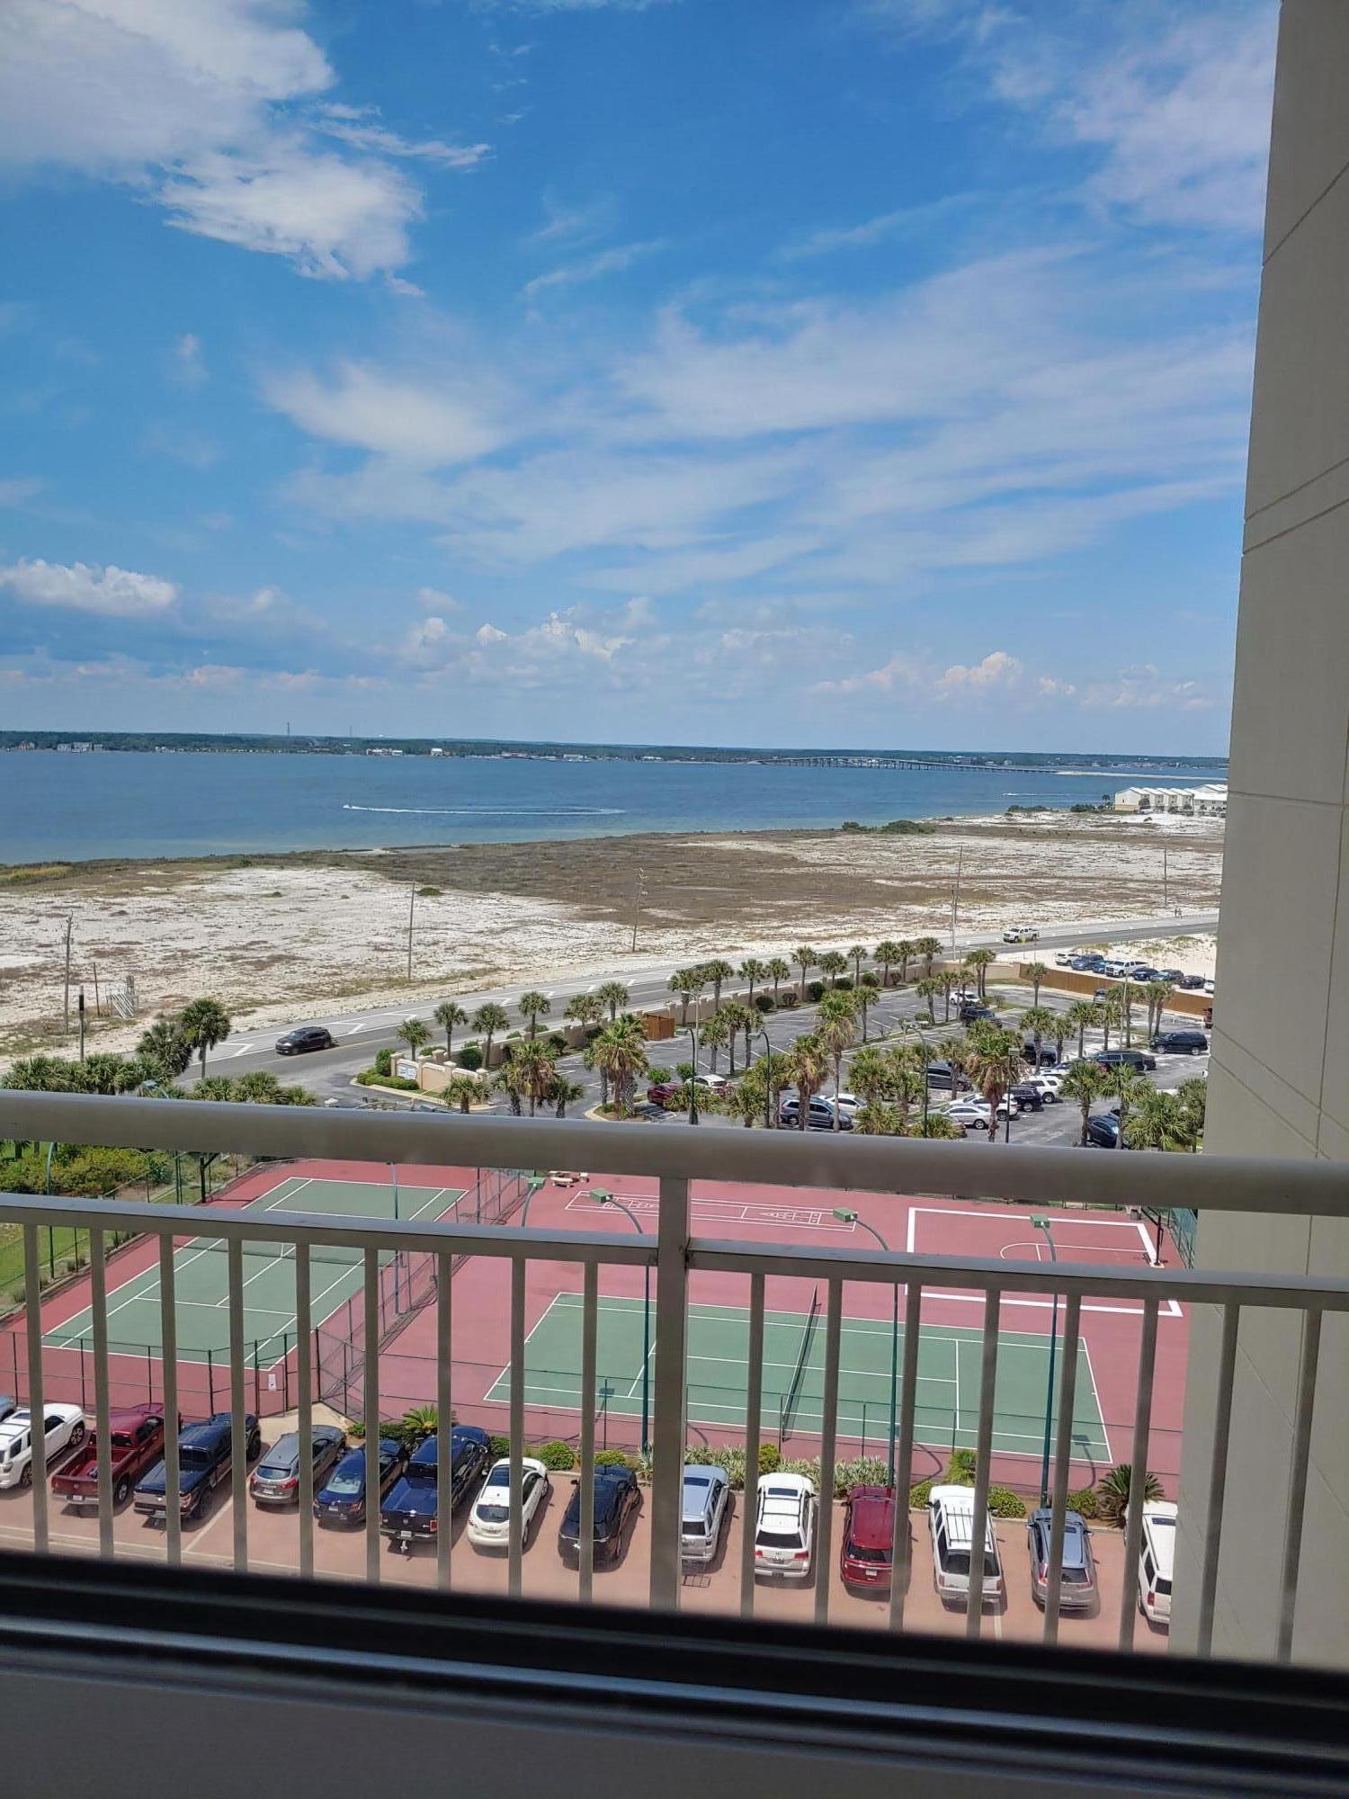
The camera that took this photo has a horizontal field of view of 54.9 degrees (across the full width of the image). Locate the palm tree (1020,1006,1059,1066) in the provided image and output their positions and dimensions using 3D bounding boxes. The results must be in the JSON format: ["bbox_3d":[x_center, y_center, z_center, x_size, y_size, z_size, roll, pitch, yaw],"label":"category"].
[{"bbox_3d":[29.576,11.219,104.935,3.188,5.382,3.188,1,7,0],"label":"palm tree"}]

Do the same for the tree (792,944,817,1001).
[{"bbox_3d":[13.440,7.600,134.360,2.620,6.120,2.560,2,7,6],"label":"tree"}]

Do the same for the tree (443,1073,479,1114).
[{"bbox_3d":[-14.505,13.586,88.407,2.493,3.627,2.493,1,7,0],"label":"tree"}]

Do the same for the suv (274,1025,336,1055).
[{"bbox_3d":[-31.130,11.834,109.739,1.930,1.730,4.850,6,9,40],"label":"suv"}]

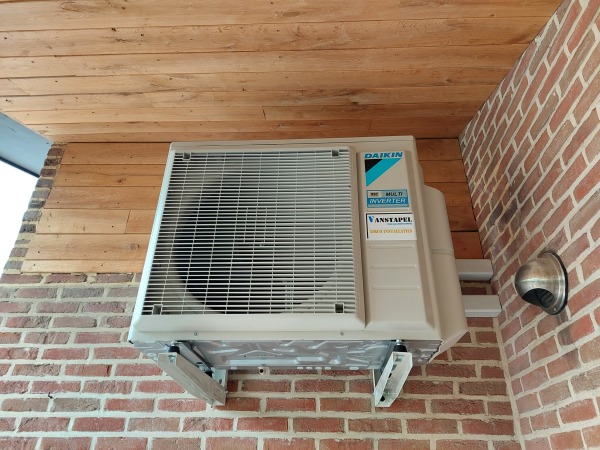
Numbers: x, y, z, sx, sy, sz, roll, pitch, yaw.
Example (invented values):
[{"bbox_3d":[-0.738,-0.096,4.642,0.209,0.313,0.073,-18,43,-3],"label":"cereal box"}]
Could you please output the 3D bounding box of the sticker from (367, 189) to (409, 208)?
[{"bbox_3d":[0.282,-0.084,1.336,0.130,0.066,0.004,-1,-30,3],"label":"sticker"}]

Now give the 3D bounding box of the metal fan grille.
[{"bbox_3d":[-0.138,0.003,1.313,0.603,0.585,0.040,-1,-30,3],"label":"metal fan grille"}]

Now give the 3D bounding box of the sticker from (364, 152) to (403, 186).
[{"bbox_3d":[0.286,-0.186,1.393,0.129,0.141,0.004,-1,-30,3],"label":"sticker"}]

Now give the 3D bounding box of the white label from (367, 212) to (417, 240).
[{"bbox_3d":[0.281,0.005,1.286,0.149,0.097,0.004,-1,-30,3],"label":"white label"}]

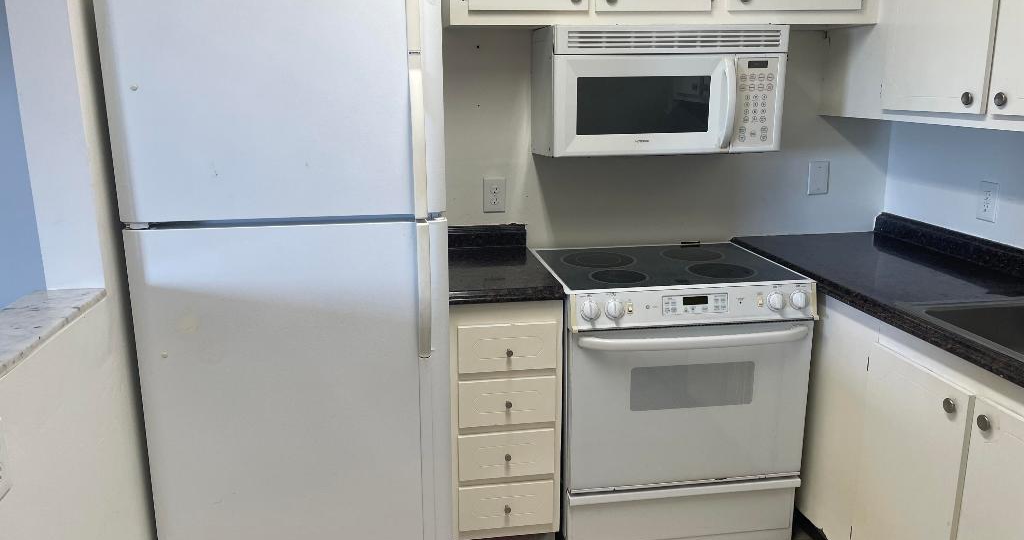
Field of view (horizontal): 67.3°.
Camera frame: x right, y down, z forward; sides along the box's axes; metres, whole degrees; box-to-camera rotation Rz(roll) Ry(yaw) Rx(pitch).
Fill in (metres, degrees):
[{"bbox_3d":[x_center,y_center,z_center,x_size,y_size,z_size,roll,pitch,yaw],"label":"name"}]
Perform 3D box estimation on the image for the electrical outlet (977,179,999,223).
[{"bbox_3d":[1.534,-0.220,2.487,0.009,0.121,0.076,-2,14,-8],"label":"electrical outlet"}]

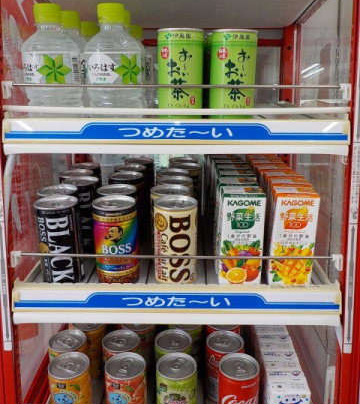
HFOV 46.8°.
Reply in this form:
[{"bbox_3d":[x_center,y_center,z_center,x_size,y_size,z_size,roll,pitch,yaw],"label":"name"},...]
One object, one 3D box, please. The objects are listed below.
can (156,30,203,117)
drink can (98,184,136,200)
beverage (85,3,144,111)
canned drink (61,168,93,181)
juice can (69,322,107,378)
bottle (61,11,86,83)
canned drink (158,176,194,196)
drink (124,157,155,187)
[{"bbox_3d":[0.001,-0.142,0.479,0.053,0.104,0.053,0,18,0],"label":"can"},{"bbox_3d":[-0.084,0.033,0.568,0.053,0.103,0.053,0,18,0],"label":"drink can"},{"bbox_3d":[-0.080,-0.166,0.503,0.067,0.131,0.067,0,17,1],"label":"beverage"},{"bbox_3d":[-0.162,0.004,0.670,0.053,0.105,0.053,0,17,1],"label":"canned drink"},{"bbox_3d":[-0.143,0.227,0.660,0.053,0.090,0.053,0,18,-1],"label":"juice can"},{"bbox_3d":[-0.142,-0.178,0.545,0.066,0.131,0.066,0,18,-1],"label":"bottle"},{"bbox_3d":[-0.007,0.017,0.616,0.053,0.103,0.053,0,18,0],"label":"canned drink"},{"bbox_3d":[-0.070,-0.023,0.739,0.053,0.103,0.053,0,18,0],"label":"drink"}]

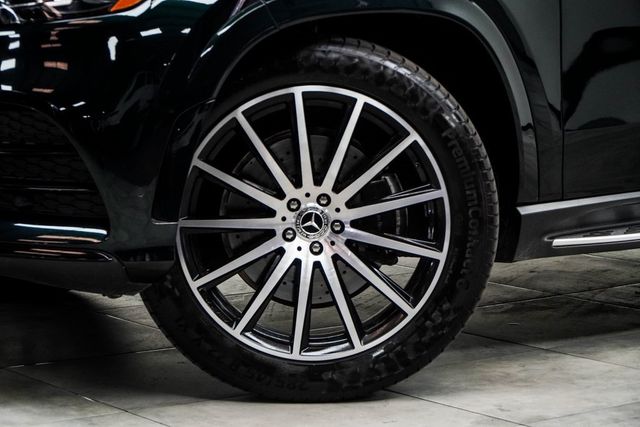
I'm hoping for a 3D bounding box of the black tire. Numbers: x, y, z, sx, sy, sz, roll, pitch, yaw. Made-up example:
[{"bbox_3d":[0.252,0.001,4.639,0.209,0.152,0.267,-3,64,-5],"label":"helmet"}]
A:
[{"bbox_3d":[-0.016,0.007,4.015,0.815,0.805,0.285,-1,6,-1],"label":"black tire"}]

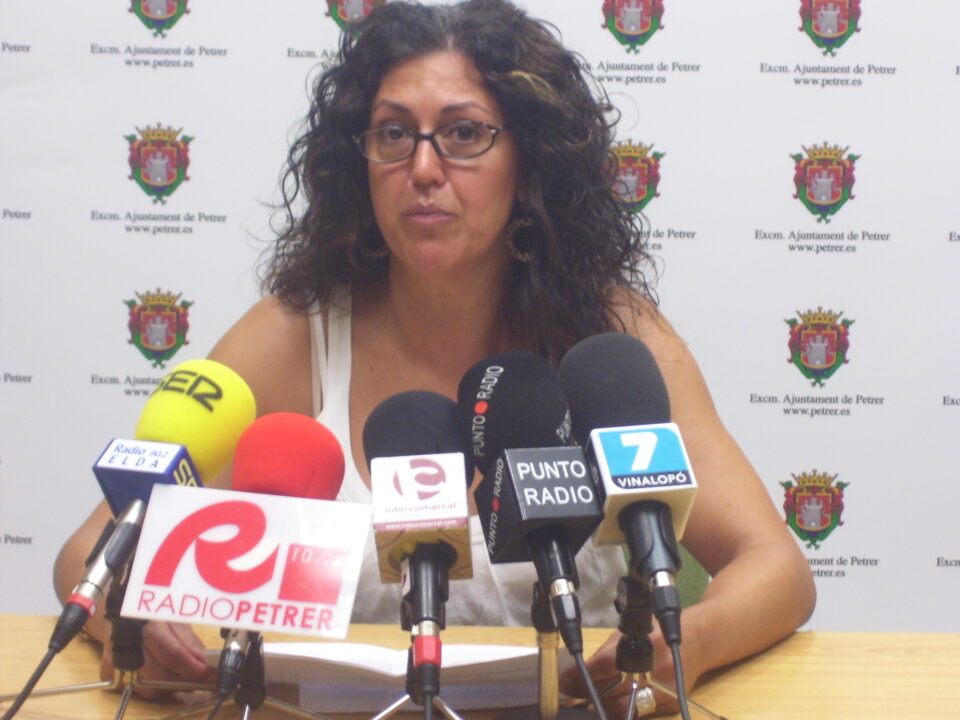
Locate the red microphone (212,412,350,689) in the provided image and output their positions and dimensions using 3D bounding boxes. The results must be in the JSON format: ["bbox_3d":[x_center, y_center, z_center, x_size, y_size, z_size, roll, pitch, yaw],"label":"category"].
[{"bbox_3d":[-0.165,0.145,2.270,0.083,0.251,0.083,6,-34,11],"label":"red microphone"}]

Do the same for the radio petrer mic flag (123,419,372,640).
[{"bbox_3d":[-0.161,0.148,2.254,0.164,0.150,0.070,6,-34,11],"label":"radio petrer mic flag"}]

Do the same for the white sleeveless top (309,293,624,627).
[{"bbox_3d":[-0.012,0.170,2.920,0.335,0.470,0.250,2,12,3],"label":"white sleeveless top"}]

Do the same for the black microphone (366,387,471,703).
[{"bbox_3d":[-0.044,0.140,2.280,0.082,0.267,0.082,-4,-35,1],"label":"black microphone"}]

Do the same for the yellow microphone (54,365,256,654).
[{"bbox_3d":[-0.261,0.115,2.330,0.089,0.089,0.293,11,53,28],"label":"yellow microphone"}]

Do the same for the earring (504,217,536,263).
[{"bbox_3d":[0.044,-0.111,2.845,0.039,0.042,0.007,2,8,8],"label":"earring"}]

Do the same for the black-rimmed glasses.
[{"bbox_3d":[-0.038,-0.198,2.808,0.134,0.038,0.132,-4,2,7],"label":"black-rimmed glasses"}]

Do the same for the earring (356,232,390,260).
[{"bbox_3d":[-0.098,-0.113,2.860,0.037,0.042,0.007,2,8,8],"label":"earring"}]

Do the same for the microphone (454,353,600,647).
[{"bbox_3d":[0.041,0.113,2.350,0.089,0.260,0.089,-2,-29,-26],"label":"microphone"}]

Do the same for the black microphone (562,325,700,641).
[{"bbox_3d":[0.121,0.103,2.350,0.086,0.281,0.086,-4,-35,-15],"label":"black microphone"}]

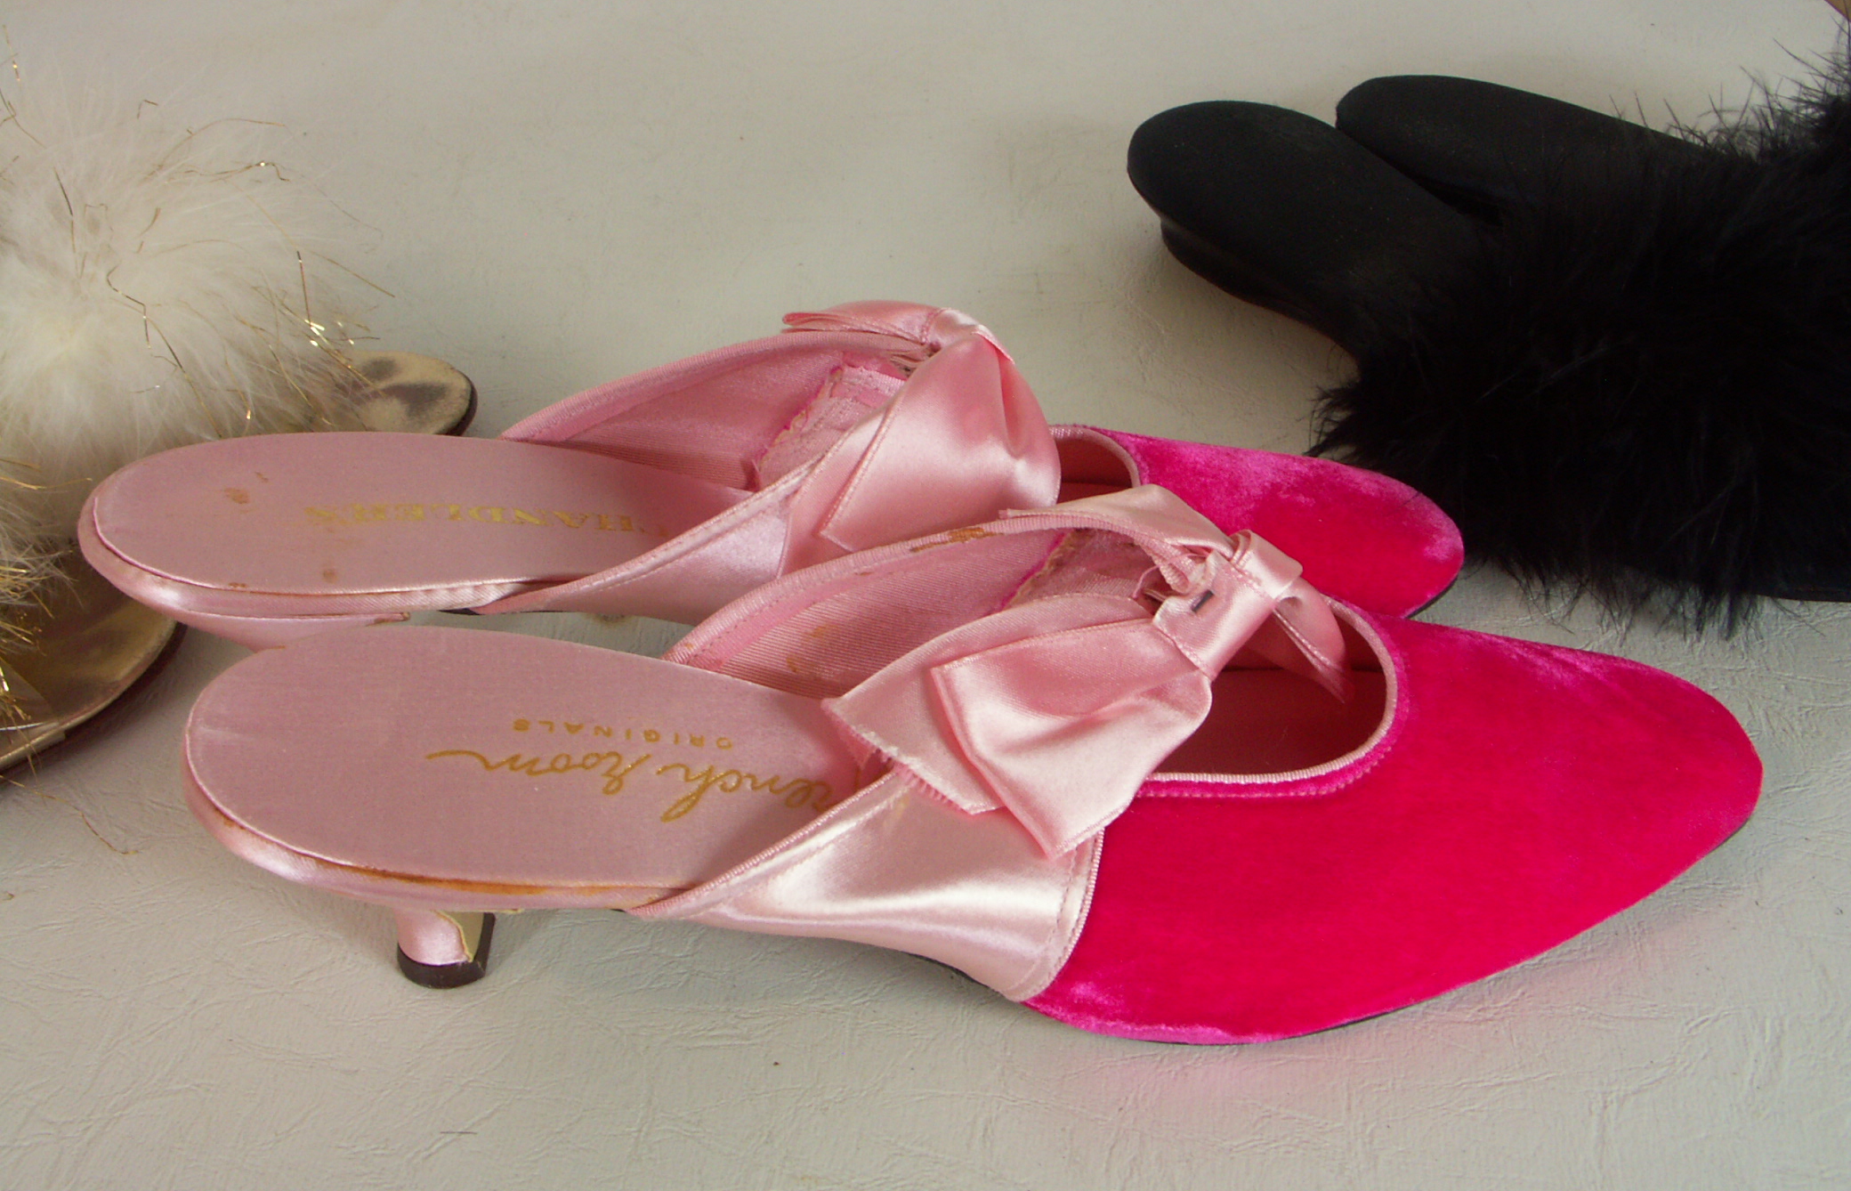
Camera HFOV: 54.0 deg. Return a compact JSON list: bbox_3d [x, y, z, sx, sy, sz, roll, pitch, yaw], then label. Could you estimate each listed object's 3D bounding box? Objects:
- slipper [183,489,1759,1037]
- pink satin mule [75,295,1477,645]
[{"bbox_3d":[0.017,0.020,0.278,0.250,0.078,0.078,-4,38,-5],"label":"slipper"},{"bbox_3d":[-0.021,-0.019,0.328,0.250,0.078,0.078,-5,38,-5],"label":"pink satin mule"}]

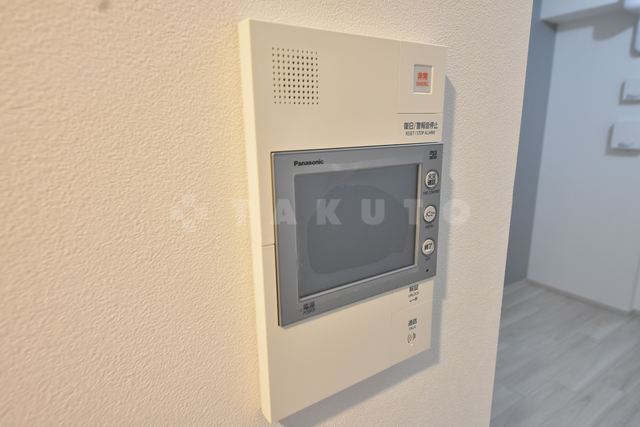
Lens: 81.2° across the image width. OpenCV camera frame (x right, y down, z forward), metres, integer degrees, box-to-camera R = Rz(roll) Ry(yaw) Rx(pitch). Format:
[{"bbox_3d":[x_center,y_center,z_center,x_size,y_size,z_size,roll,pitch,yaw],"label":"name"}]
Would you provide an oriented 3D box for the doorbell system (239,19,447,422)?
[{"bbox_3d":[0.028,0.008,0.266,0.155,0.247,0.019,-9,16,-31],"label":"doorbell system"}]

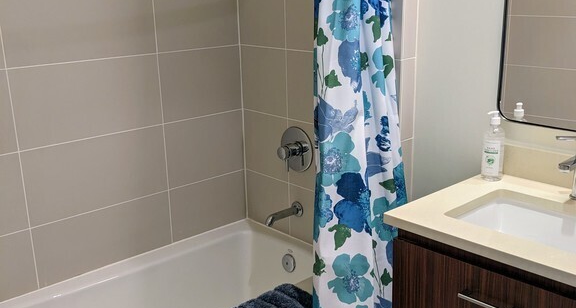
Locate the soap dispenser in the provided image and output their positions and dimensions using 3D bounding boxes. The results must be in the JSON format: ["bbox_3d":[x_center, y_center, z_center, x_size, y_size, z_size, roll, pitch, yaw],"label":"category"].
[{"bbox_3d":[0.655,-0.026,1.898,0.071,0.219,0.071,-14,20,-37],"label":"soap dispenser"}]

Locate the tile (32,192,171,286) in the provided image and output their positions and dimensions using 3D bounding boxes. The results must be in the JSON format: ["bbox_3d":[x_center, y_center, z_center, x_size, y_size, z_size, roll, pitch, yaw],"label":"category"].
[{"bbox_3d":[-0.758,0.345,2.520,0.604,0.250,0.012,-15,21,-40],"label":"tile"}]

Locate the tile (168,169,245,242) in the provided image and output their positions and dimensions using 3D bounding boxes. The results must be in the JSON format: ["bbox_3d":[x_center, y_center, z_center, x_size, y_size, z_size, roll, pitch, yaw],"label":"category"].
[{"bbox_3d":[-0.374,0.242,2.867,0.438,0.257,0.010,-15,21,-40],"label":"tile"}]

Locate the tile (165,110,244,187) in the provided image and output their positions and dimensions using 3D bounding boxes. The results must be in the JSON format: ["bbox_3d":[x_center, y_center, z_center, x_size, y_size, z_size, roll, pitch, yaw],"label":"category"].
[{"bbox_3d":[-0.379,-0.027,2.776,0.434,0.302,0.012,-15,21,-40],"label":"tile"}]

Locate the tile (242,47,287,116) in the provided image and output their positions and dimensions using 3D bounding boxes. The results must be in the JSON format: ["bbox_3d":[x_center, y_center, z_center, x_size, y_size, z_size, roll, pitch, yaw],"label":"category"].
[{"bbox_3d":[-0.107,-0.332,2.715,0.012,0.302,0.320,-15,21,-40],"label":"tile"}]

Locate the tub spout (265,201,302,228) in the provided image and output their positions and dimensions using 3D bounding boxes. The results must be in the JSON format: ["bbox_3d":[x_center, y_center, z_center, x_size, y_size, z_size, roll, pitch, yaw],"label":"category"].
[{"bbox_3d":[-0.024,0.272,2.659,0.200,0.068,0.070,-15,21,-40],"label":"tub spout"}]

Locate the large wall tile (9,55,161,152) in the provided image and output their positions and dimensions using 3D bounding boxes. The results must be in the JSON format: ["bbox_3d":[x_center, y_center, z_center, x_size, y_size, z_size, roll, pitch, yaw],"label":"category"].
[{"bbox_3d":[-0.774,-0.215,2.368,0.611,0.305,0.010,-15,21,-40],"label":"large wall tile"}]

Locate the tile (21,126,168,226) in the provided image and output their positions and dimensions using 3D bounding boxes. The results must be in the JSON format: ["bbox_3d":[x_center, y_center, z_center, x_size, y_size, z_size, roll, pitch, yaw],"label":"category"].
[{"bbox_3d":[-0.764,0.078,2.442,0.604,0.302,0.012,-15,21,-40],"label":"tile"}]

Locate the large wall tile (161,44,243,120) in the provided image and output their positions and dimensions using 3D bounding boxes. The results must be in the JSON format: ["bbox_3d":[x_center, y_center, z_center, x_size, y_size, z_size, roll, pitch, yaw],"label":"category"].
[{"bbox_3d":[-0.385,-0.319,2.691,0.434,0.302,0.012,-15,21,-40],"label":"large wall tile"}]

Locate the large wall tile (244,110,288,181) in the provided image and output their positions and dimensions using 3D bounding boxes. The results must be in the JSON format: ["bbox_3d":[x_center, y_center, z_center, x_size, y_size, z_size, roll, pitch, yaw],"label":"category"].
[{"bbox_3d":[-0.103,-0.041,2.814,0.010,0.305,0.323,-15,21,-40],"label":"large wall tile"}]

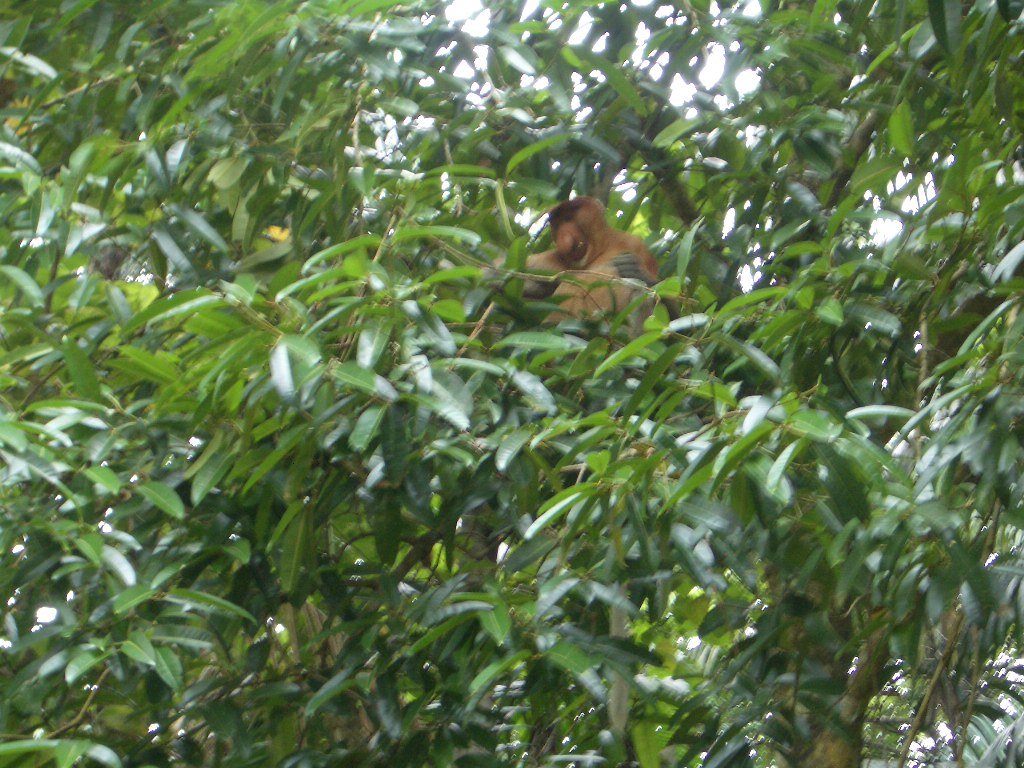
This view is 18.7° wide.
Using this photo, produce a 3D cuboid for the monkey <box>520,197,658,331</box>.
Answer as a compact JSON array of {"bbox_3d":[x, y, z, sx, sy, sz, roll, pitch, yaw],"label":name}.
[{"bbox_3d":[0.218,-0.335,9.600,0.480,0.520,0.460,-8,-14,33],"label":"monkey"}]

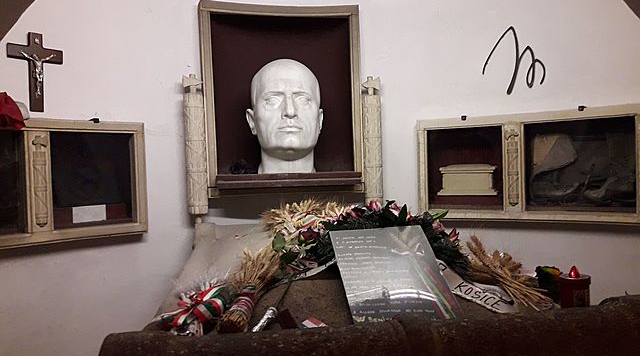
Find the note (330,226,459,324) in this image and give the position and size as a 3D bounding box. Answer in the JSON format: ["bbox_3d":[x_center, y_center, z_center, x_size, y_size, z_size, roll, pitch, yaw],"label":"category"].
[{"bbox_3d":[0.150,0.203,1.044,0.210,0.006,0.297,-3,38,-10],"label":"note"}]

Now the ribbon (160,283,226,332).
[{"bbox_3d":[-0.266,0.271,1.090,0.140,0.085,0.100,-2,2,-10],"label":"ribbon"}]

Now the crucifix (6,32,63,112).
[{"bbox_3d":[-1.072,-0.397,1.950,0.030,0.300,0.208,-1,2,39],"label":"crucifix"}]

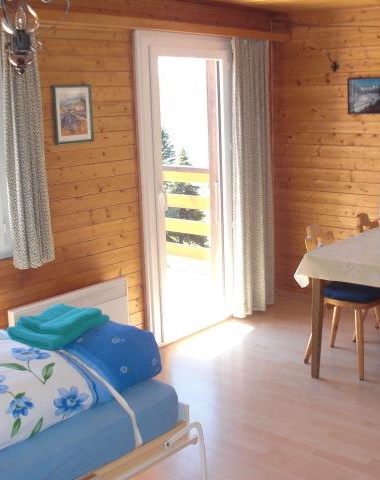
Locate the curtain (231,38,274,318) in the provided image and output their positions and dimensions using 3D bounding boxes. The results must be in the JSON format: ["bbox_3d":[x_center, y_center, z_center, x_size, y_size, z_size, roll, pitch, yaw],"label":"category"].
[{"bbox_3d":[0.475,-0.442,4.931,0.117,2.025,0.428,8,16,41],"label":"curtain"}]

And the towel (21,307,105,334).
[{"bbox_3d":[-0.577,0.350,2.973,0.250,0.057,0.275,6,14,33],"label":"towel"}]

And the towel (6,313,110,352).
[{"bbox_3d":[-0.581,0.393,2.960,0.296,0.067,0.342,6,14,33],"label":"towel"}]

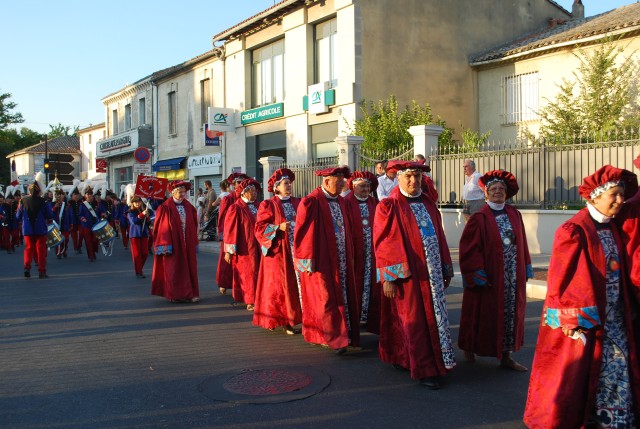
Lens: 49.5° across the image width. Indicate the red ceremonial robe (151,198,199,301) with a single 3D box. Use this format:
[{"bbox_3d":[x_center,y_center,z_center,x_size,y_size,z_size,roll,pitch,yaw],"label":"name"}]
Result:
[{"bbox_3d":[-2.085,0.509,9.950,0.660,1.460,0.500,-2,2,-29],"label":"red ceremonial robe"}]

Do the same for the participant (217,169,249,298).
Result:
[{"bbox_3d":[-1.266,0.285,10.400,0.600,1.810,0.480,-2,2,-34],"label":"participant"}]

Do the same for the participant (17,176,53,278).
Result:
[{"bbox_3d":[-5.345,0.215,13.000,0.620,1.950,0.480,-2,2,-27],"label":"participant"}]

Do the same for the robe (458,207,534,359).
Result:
[{"bbox_3d":[1.524,0.576,6.033,0.620,1.326,0.420,-1,2,-22],"label":"robe"}]

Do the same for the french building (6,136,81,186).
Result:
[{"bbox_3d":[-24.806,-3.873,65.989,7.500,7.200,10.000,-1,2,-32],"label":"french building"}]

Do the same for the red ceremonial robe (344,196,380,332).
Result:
[{"bbox_3d":[0.472,0.481,7.606,0.580,1.444,0.440,-1,2,-20],"label":"red ceremonial robe"}]

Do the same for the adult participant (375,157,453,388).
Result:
[{"bbox_3d":[0.765,0.434,5.620,0.660,1.760,0.520,-1,2,-32],"label":"adult participant"}]

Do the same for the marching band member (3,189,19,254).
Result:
[{"bbox_3d":[-8.023,0.150,18.000,0.500,1.720,0.420,-1,2,-28],"label":"marching band member"}]

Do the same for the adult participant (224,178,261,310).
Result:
[{"bbox_3d":[-1.042,0.362,9.253,0.540,1.735,0.420,-2,2,-40],"label":"adult participant"}]

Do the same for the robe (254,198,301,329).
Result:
[{"bbox_3d":[-0.451,0.508,7.450,0.600,1.400,0.500,-2,2,-39],"label":"robe"}]

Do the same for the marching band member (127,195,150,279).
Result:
[{"bbox_3d":[-3.372,0.409,12.900,0.470,1.550,0.420,-2,2,-34],"label":"marching band member"}]

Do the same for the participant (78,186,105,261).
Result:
[{"bbox_3d":[-5.308,0.180,16.013,0.580,1.788,0.480,-1,2,-28],"label":"participant"}]

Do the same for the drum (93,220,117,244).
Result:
[{"bbox_3d":[-4.939,0.401,15.900,0.420,0.380,0.420,-29,19,0],"label":"drum"}]

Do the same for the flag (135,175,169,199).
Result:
[{"bbox_3d":[-3.009,-0.482,12.400,0.540,0.370,0.050,10,2,-20],"label":"flag"}]

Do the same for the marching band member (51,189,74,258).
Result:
[{"bbox_3d":[-6.378,0.223,17.200,0.560,1.750,0.450,-2,2,-25],"label":"marching band member"}]

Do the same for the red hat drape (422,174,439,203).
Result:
[{"bbox_3d":[1.066,-0.251,6.700,0.200,0.290,0.170,-1,1,-30],"label":"red hat drape"}]

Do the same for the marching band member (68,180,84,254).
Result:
[{"bbox_3d":[-6.333,0.073,18.013,0.520,1.908,0.420,-1,2,-28],"label":"marching band member"}]

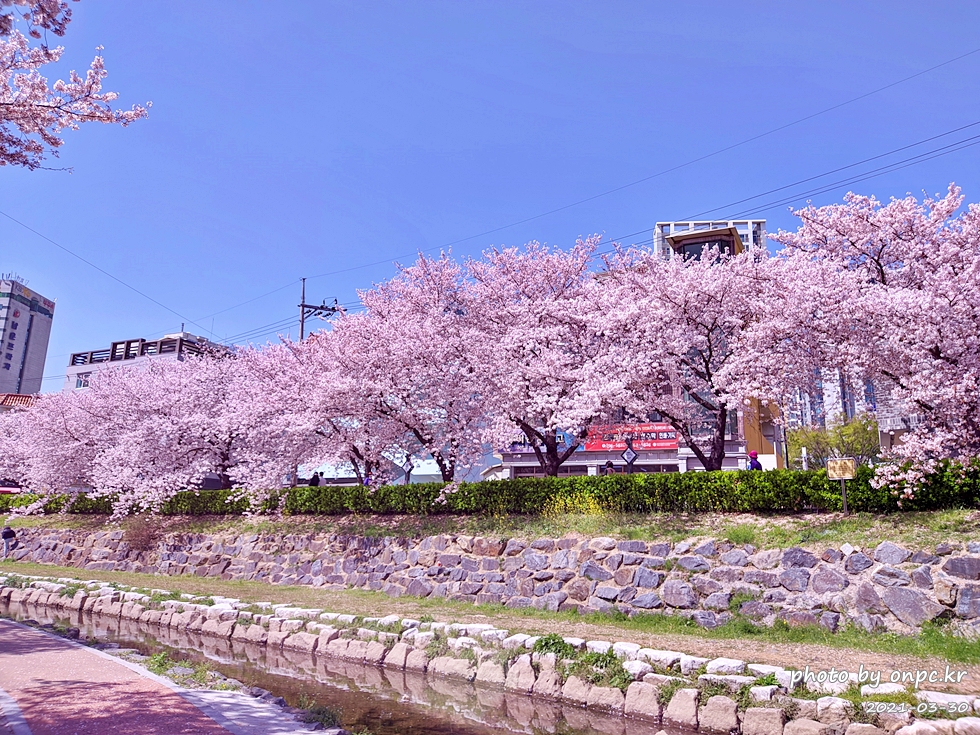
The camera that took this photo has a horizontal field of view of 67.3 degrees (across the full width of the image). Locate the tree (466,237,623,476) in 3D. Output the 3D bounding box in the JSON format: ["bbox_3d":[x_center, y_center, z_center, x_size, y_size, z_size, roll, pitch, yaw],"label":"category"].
[{"bbox_3d":[1.994,0.209,26.287,6.180,9.790,6.390,2,-13,0],"label":"tree"}]

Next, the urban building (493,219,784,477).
[{"bbox_3d":[8.979,1.911,43.731,13.480,14.720,11.000,-5,-15,26],"label":"urban building"}]

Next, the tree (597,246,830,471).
[{"bbox_3d":[6.773,0.197,22.412,7.210,8.340,7.000,-9,-17,39],"label":"tree"}]

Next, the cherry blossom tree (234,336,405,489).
[{"bbox_3d":[-7.754,2.484,33.729,7.730,8.140,7.210,-9,-17,39],"label":"cherry blossom tree"}]

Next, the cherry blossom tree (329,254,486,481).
[{"bbox_3d":[-3.135,0.536,30.194,6.800,10.610,6.800,2,-13,0],"label":"cherry blossom tree"}]

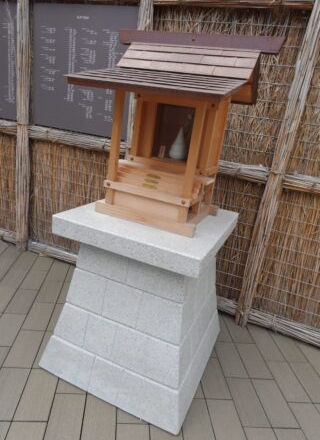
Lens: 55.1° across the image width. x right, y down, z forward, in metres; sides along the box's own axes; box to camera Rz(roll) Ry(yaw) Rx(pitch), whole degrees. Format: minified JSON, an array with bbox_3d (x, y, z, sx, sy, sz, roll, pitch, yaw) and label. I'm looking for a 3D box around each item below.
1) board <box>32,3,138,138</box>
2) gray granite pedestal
[{"bbox_3d":[-0.651,-1.210,2.494,0.995,0.969,0.022,15,18,20],"label":"board"},{"bbox_3d":[-0.057,0.390,1.851,0.830,0.887,0.918,15,18,20],"label":"gray granite pedestal"}]

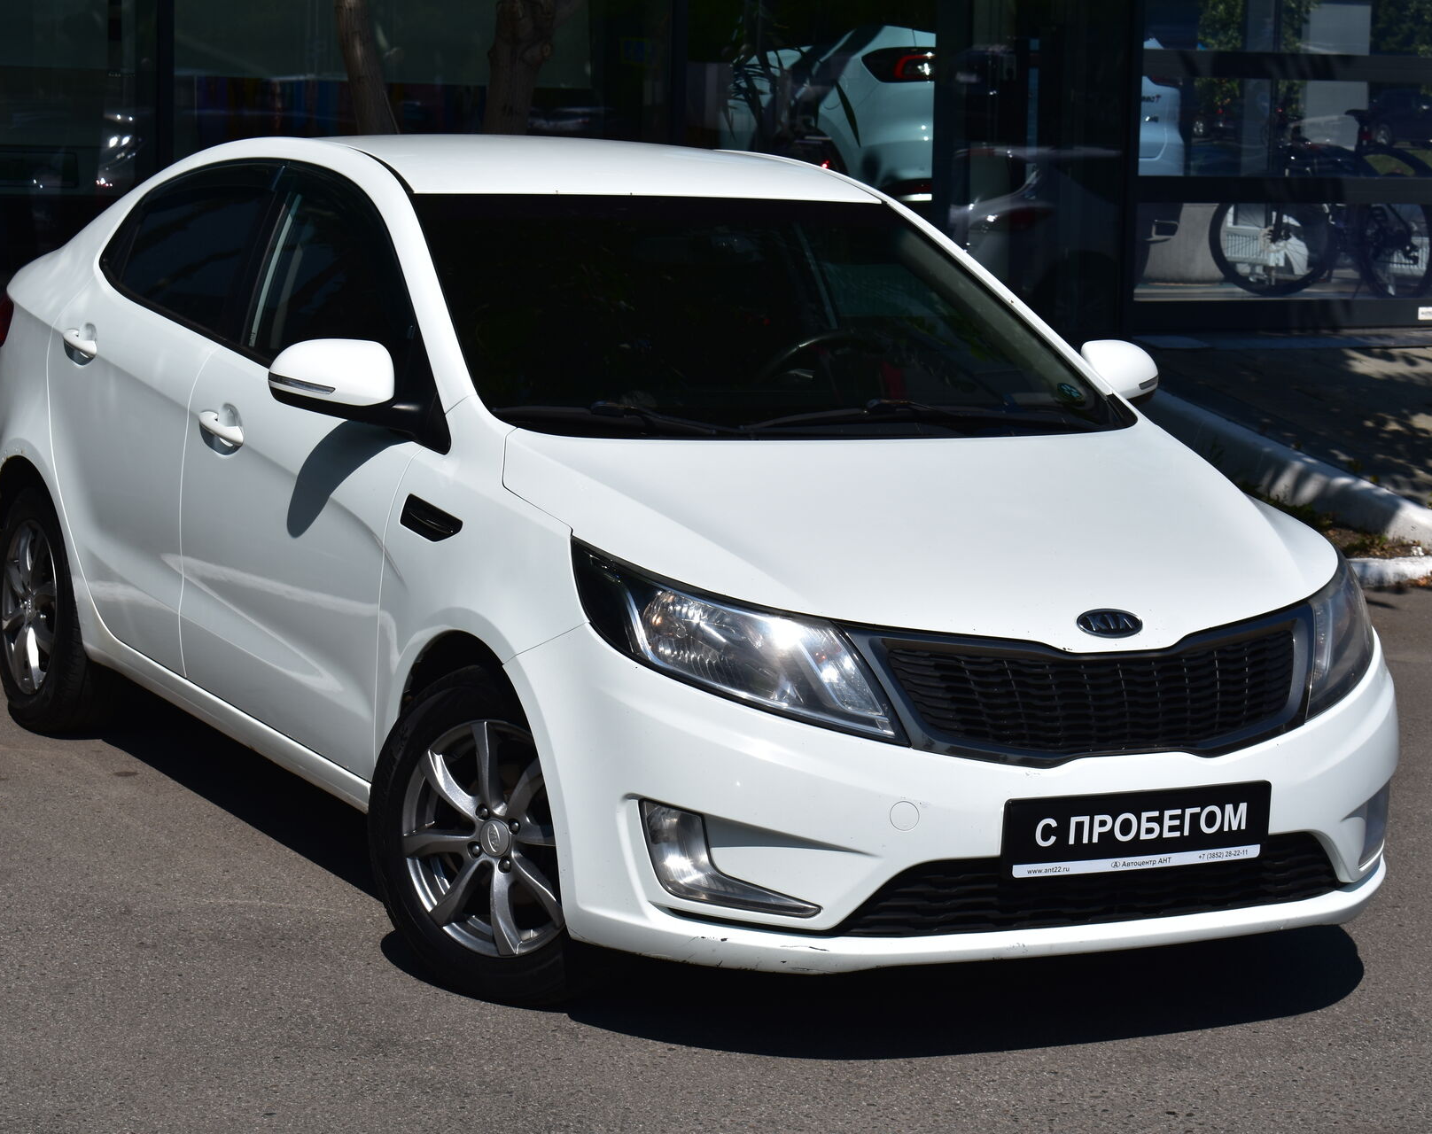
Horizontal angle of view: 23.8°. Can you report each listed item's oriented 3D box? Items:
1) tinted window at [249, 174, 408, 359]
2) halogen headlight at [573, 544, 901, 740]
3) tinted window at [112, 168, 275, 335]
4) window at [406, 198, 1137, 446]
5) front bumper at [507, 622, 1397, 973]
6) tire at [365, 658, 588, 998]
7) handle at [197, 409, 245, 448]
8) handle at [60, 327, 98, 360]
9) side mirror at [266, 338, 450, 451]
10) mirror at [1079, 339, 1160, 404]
[{"bbox_3d":[-0.751,-0.566,6.753,0.090,0.410,0.900,19,-1,-31],"label":"tinted window"},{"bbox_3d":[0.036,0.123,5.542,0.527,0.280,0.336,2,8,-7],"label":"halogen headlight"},{"bbox_3d":[-1.186,-0.714,7.573,0.090,0.410,1.060,19,1,-26],"label":"tinted window"},{"bbox_3d":[0.082,-0.498,6.639,1.420,0.130,0.900,-2,36,-28],"label":"window"},{"bbox_3d":[0.531,0.356,5.865,1.660,0.540,0.720,-2,9,-28],"label":"front bumper"},{"bbox_3d":[-0.356,0.467,5.951,0.615,0.615,0.200,9,10,38],"label":"tire"},{"bbox_3d":[-1.012,-0.283,6.917,0.050,0.055,0.220,-2,9,-28],"label":"handle"},{"bbox_3d":[-1.443,-0.504,7.698,0.050,0.055,0.210,-2,9,-28],"label":"handle"},{"bbox_3d":[-0.661,-0.321,6.204,0.260,0.185,0.270,-2,9,-28],"label":"side mirror"},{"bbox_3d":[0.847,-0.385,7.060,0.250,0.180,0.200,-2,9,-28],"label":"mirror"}]

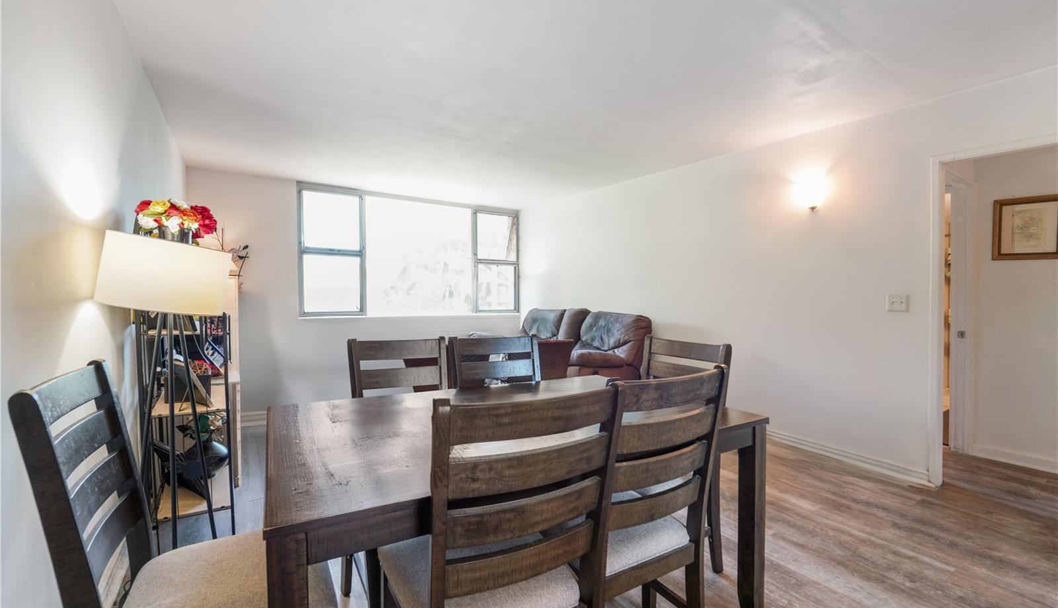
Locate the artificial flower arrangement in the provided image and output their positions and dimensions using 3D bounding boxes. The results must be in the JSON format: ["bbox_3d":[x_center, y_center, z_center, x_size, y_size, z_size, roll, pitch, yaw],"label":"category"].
[{"bbox_3d":[-1.809,-0.391,2.122,0.340,0.250,0.340,-1,2,-35],"label":"artificial flower arrangement"}]

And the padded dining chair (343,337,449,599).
[{"bbox_3d":[-0.570,0.676,1.887,0.465,1.000,0.500,0,1,-22],"label":"padded dining chair"}]

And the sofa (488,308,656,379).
[{"bbox_3d":[0.370,0.612,4.780,0.920,1.000,2.050,-1,2,-35],"label":"sofa"}]

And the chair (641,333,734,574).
[{"bbox_3d":[0.581,0.677,1.931,0.500,1.000,0.465,-1,2,-31],"label":"chair"}]

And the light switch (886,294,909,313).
[{"bbox_3d":[2.477,-0.005,2.760,0.015,0.117,0.117,-1,2,-35],"label":"light switch"}]

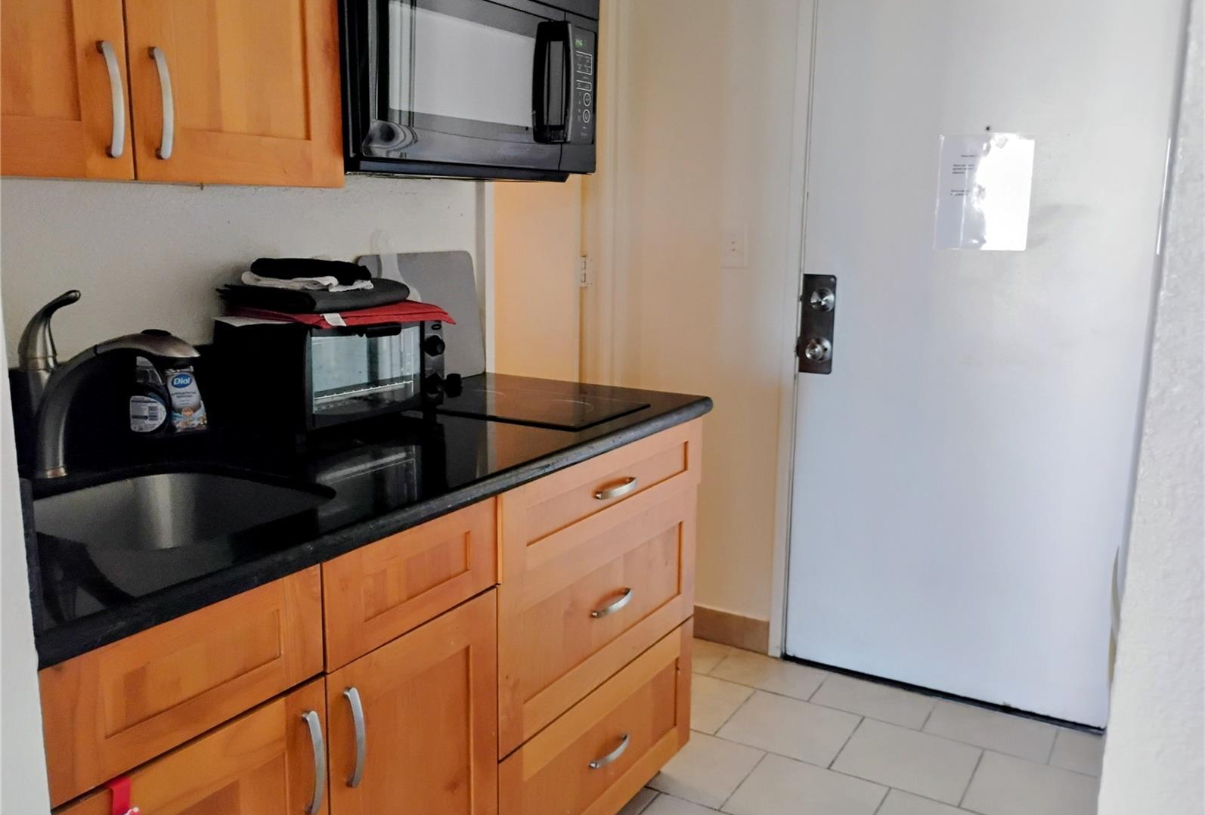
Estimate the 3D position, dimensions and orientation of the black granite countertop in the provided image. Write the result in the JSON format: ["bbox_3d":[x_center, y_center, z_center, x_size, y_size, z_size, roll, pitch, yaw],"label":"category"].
[{"bbox_3d":[-0.434,0.085,1.757,0.684,0.033,1.560,7,13,30],"label":"black granite countertop"}]

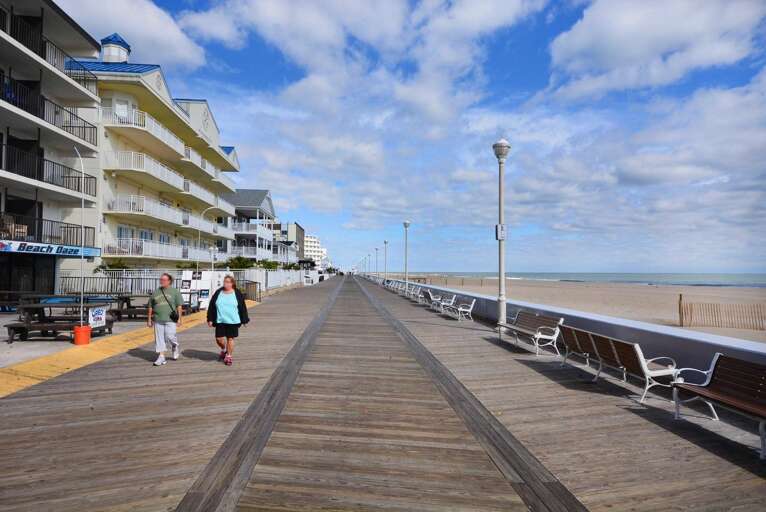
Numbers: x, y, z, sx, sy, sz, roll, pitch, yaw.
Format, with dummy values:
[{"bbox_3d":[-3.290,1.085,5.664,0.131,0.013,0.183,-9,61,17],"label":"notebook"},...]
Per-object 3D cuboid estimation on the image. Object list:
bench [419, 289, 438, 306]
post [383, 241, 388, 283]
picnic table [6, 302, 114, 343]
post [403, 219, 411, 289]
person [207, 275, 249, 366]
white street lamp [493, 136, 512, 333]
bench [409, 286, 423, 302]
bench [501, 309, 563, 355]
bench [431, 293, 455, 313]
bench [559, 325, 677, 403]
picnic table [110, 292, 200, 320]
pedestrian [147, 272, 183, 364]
[{"bbox_3d":[2.343,2.106,21.863,0.660,0.780,2.250,0,-2,-4],"label":"bench"},{"bbox_3d":[0.373,0.900,53.229,0.520,5.500,0.520,0,-2,-4],"label":"post"},{"bbox_3d":[-8.190,1.701,11.411,1.870,0.760,1.500,1,-2,-16],"label":"picnic table"},{"bbox_3d":[1.775,0.168,33.336,0.520,5.500,0.520,0,-2,-4],"label":"post"},{"bbox_3d":[-2.906,1.173,8.392,0.700,1.620,0.480,1,-2,-12],"label":"person"},{"bbox_3d":[3.448,-0.582,12.952,0.500,5.500,0.500,0,-2,-4],"label":"white street lamp"},{"bbox_3d":[1.929,2.308,27.342,0.660,0.780,2.250,0,-2,-4],"label":"bench"},{"bbox_3d":[3.227,1.676,10.165,0.660,0.780,2.270,0,-2,-4],"label":"bench"},{"bbox_3d":[2.562,2.000,18.972,0.660,0.780,2.250,0,-2,-4],"label":"bench"},{"bbox_3d":[3.472,1.557,6.928,0.660,0.780,2.250,0,-2,-4],"label":"bench"},{"bbox_3d":[-8.478,1.890,16.550,2.100,0.760,1.500,1,-2,-14],"label":"picnic table"},{"bbox_3d":[-4.035,1.143,8.338,0.560,1.670,0.460,0,-2,-7],"label":"pedestrian"}]

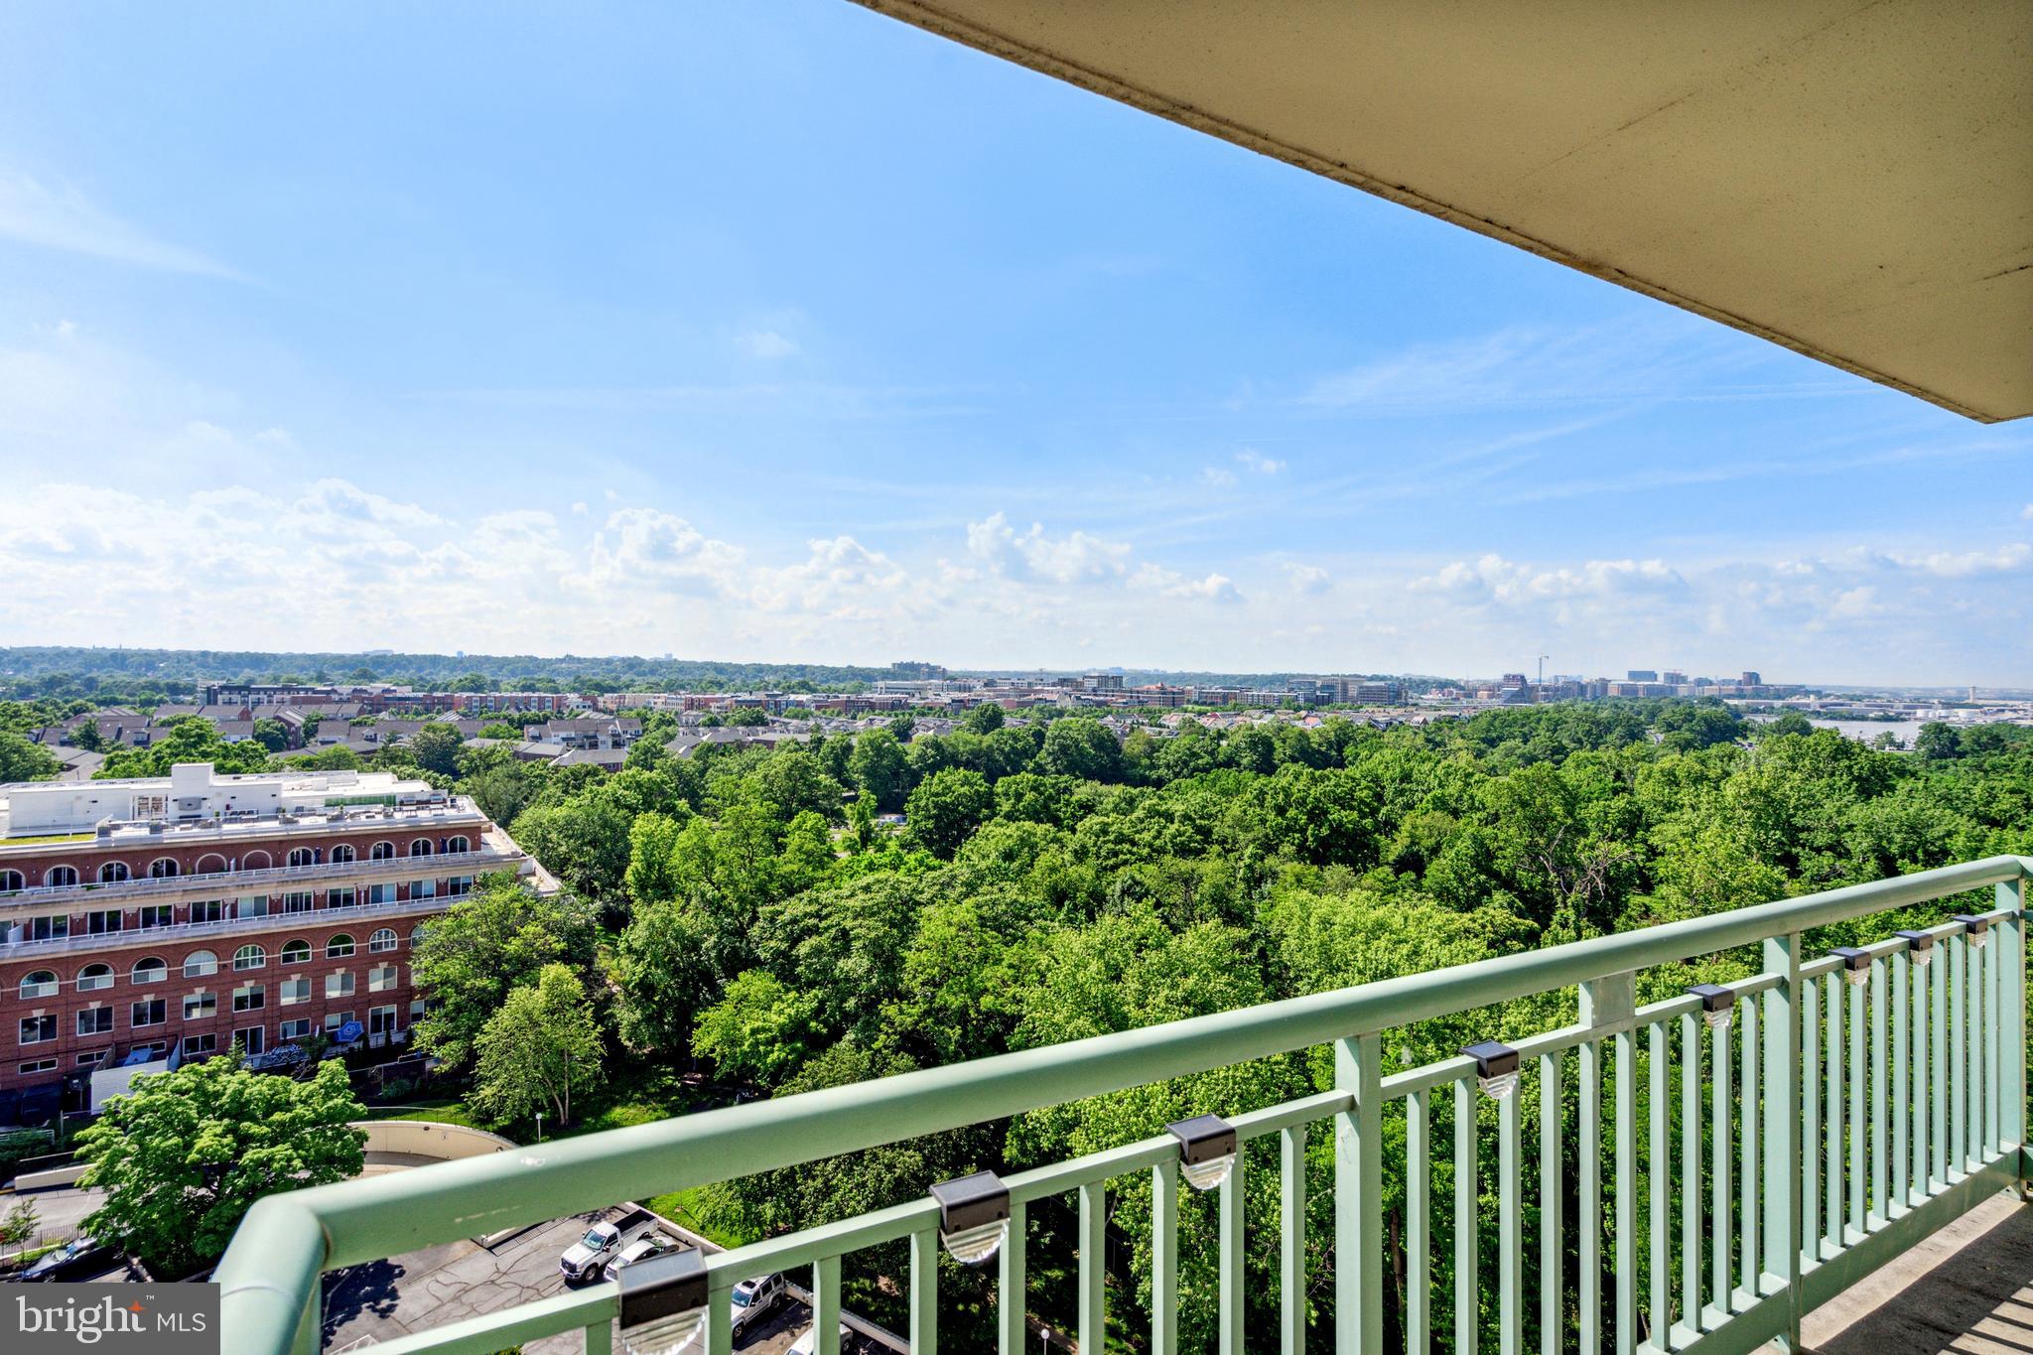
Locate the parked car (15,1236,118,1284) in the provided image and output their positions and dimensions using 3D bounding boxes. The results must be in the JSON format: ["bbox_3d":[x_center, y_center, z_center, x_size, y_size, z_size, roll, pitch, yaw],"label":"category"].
[{"bbox_3d":[-55.380,34.290,53.750,1.850,1.480,4.850,0,0,41],"label":"parked car"}]

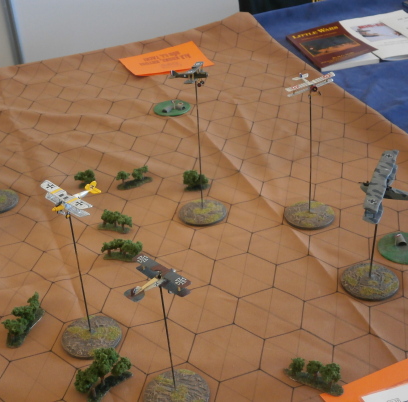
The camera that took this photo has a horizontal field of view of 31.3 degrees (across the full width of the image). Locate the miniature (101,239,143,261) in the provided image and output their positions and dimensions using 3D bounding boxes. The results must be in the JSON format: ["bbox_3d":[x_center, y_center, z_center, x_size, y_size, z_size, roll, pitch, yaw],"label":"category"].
[{"bbox_3d":[-0.101,0.058,0.888,0.048,0.024,0.020,2,33,10],"label":"miniature"}]

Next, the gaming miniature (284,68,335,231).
[{"bbox_3d":[0.132,-0.061,0.895,0.067,0.189,0.065,-15,34,-17],"label":"gaming miniature"}]

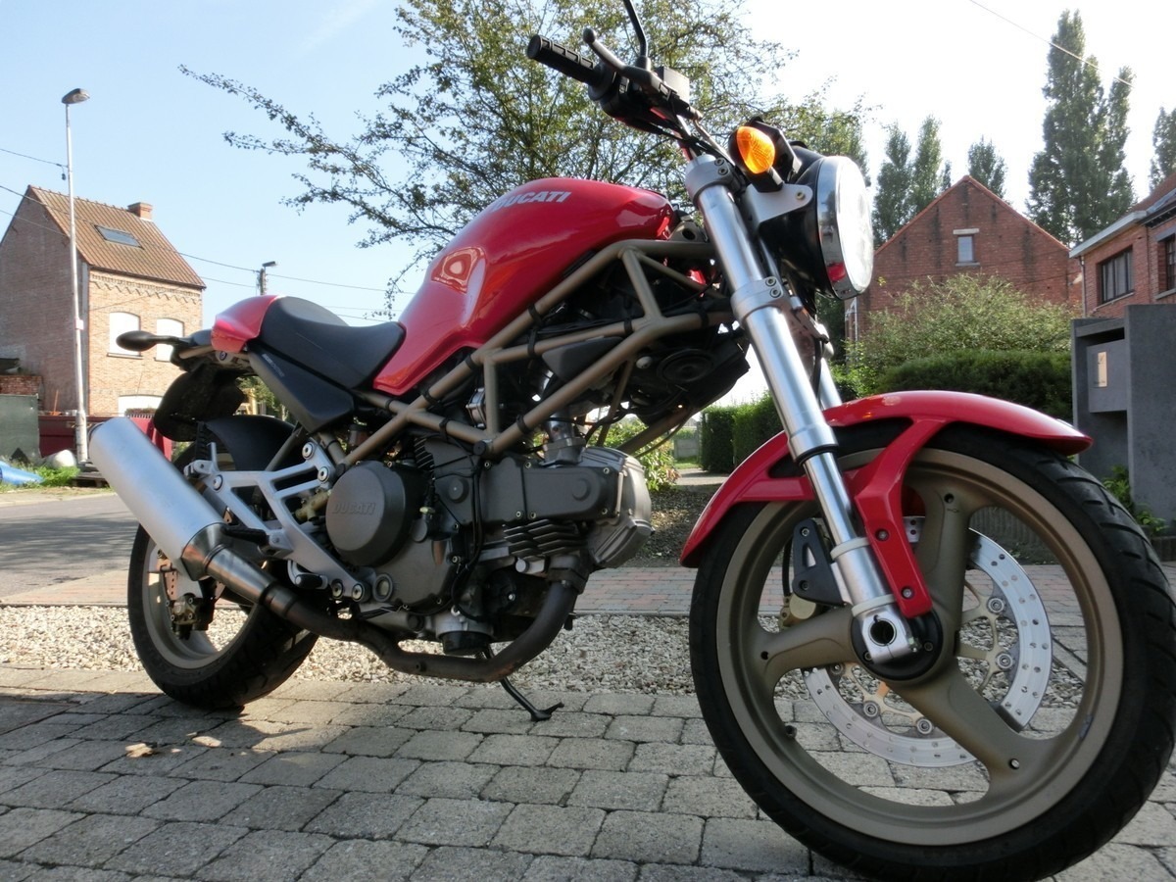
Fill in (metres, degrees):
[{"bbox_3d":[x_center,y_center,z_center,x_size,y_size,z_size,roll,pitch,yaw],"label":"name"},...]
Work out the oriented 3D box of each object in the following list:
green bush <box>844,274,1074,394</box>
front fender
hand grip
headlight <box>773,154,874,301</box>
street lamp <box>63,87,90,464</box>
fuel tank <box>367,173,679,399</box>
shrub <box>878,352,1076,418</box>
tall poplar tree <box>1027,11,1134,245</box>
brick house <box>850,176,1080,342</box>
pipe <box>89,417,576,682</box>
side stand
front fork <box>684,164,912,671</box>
[{"bbox_3d":[4.862,-0.693,10.500,3.000,2.750,2.300,-1,-2,0],"label":"green bush"},{"bbox_3d":[0.366,0.066,1.085,0.525,0.270,0.165,-2,-13,34],"label":"front fender"},{"bbox_3d":[-0.028,-0.531,1.145,0.037,0.037,0.130,-2,-1,45],"label":"hand grip"},{"bbox_3d":[0.344,-0.320,1.254,0.160,0.212,0.212,-1,-17,34],"label":"headlight"},{"bbox_3d":[-9.380,-3.060,14.950,0.700,6.920,0.320,-2,-2,36],"label":"street lamp"},{"bbox_3d":[-0.099,-0.256,1.486,0.570,0.395,0.340,-2,-13,34],"label":"fuel tank"},{"bbox_3d":[4.200,-0.150,8.500,2.300,1.560,1.100,-1,-1,12],"label":"shrub"},{"bbox_3d":[27.782,-11.662,46.000,5.800,25.300,5.800,0,-1,0],"label":"tall poplar tree"},{"bbox_3d":[11.180,-3.099,25.929,6.200,8.050,7.000,-1,-1,12],"label":"brick house"},{"bbox_3d":[-0.532,0.164,1.466,1.100,0.420,0.300,-2,-13,34],"label":"pipe"},{"bbox_3d":[-0.131,0.461,1.580,0.100,0.190,0.250,-1,-1,34],"label":"side stand"},{"bbox_3d":[0.328,-0.070,1.177,0.110,0.790,0.260,-26,-29,25],"label":"front fork"}]

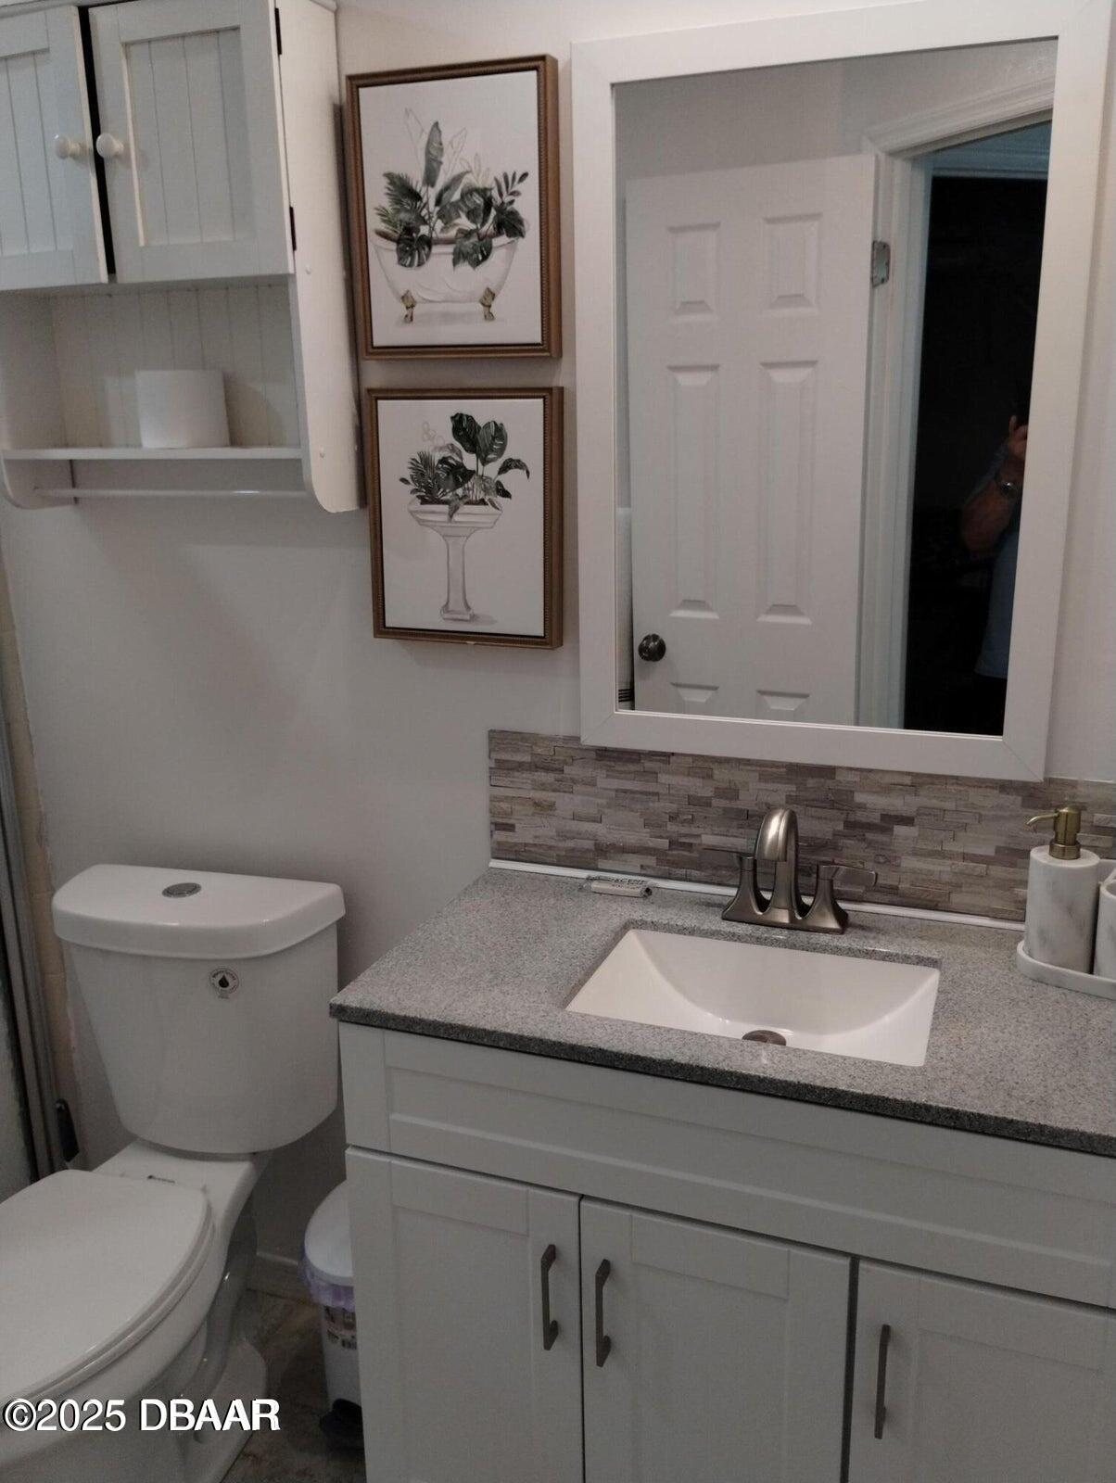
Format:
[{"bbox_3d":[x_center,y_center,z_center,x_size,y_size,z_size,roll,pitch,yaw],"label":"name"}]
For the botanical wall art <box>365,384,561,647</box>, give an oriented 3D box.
[{"bbox_3d":[-0.131,-0.317,1.711,0.283,0.354,0.037,4,16,20],"label":"botanical wall art"}]

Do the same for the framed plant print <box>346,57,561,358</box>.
[{"bbox_3d":[-0.137,-0.701,1.610,0.284,0.358,0.037,4,16,20],"label":"framed plant print"}]

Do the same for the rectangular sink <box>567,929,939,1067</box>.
[{"bbox_3d":[0.244,0.353,1.465,0.414,0.125,0.285,4,16,20],"label":"rectangular sink"}]

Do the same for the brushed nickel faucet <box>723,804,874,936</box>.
[{"bbox_3d":[0.294,0.171,1.574,0.231,0.169,0.170,4,16,20],"label":"brushed nickel faucet"}]

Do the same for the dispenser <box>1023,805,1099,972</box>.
[{"bbox_3d":[0.598,0.175,1.438,0.089,0.205,0.076,-1,15,-2],"label":"dispenser"}]

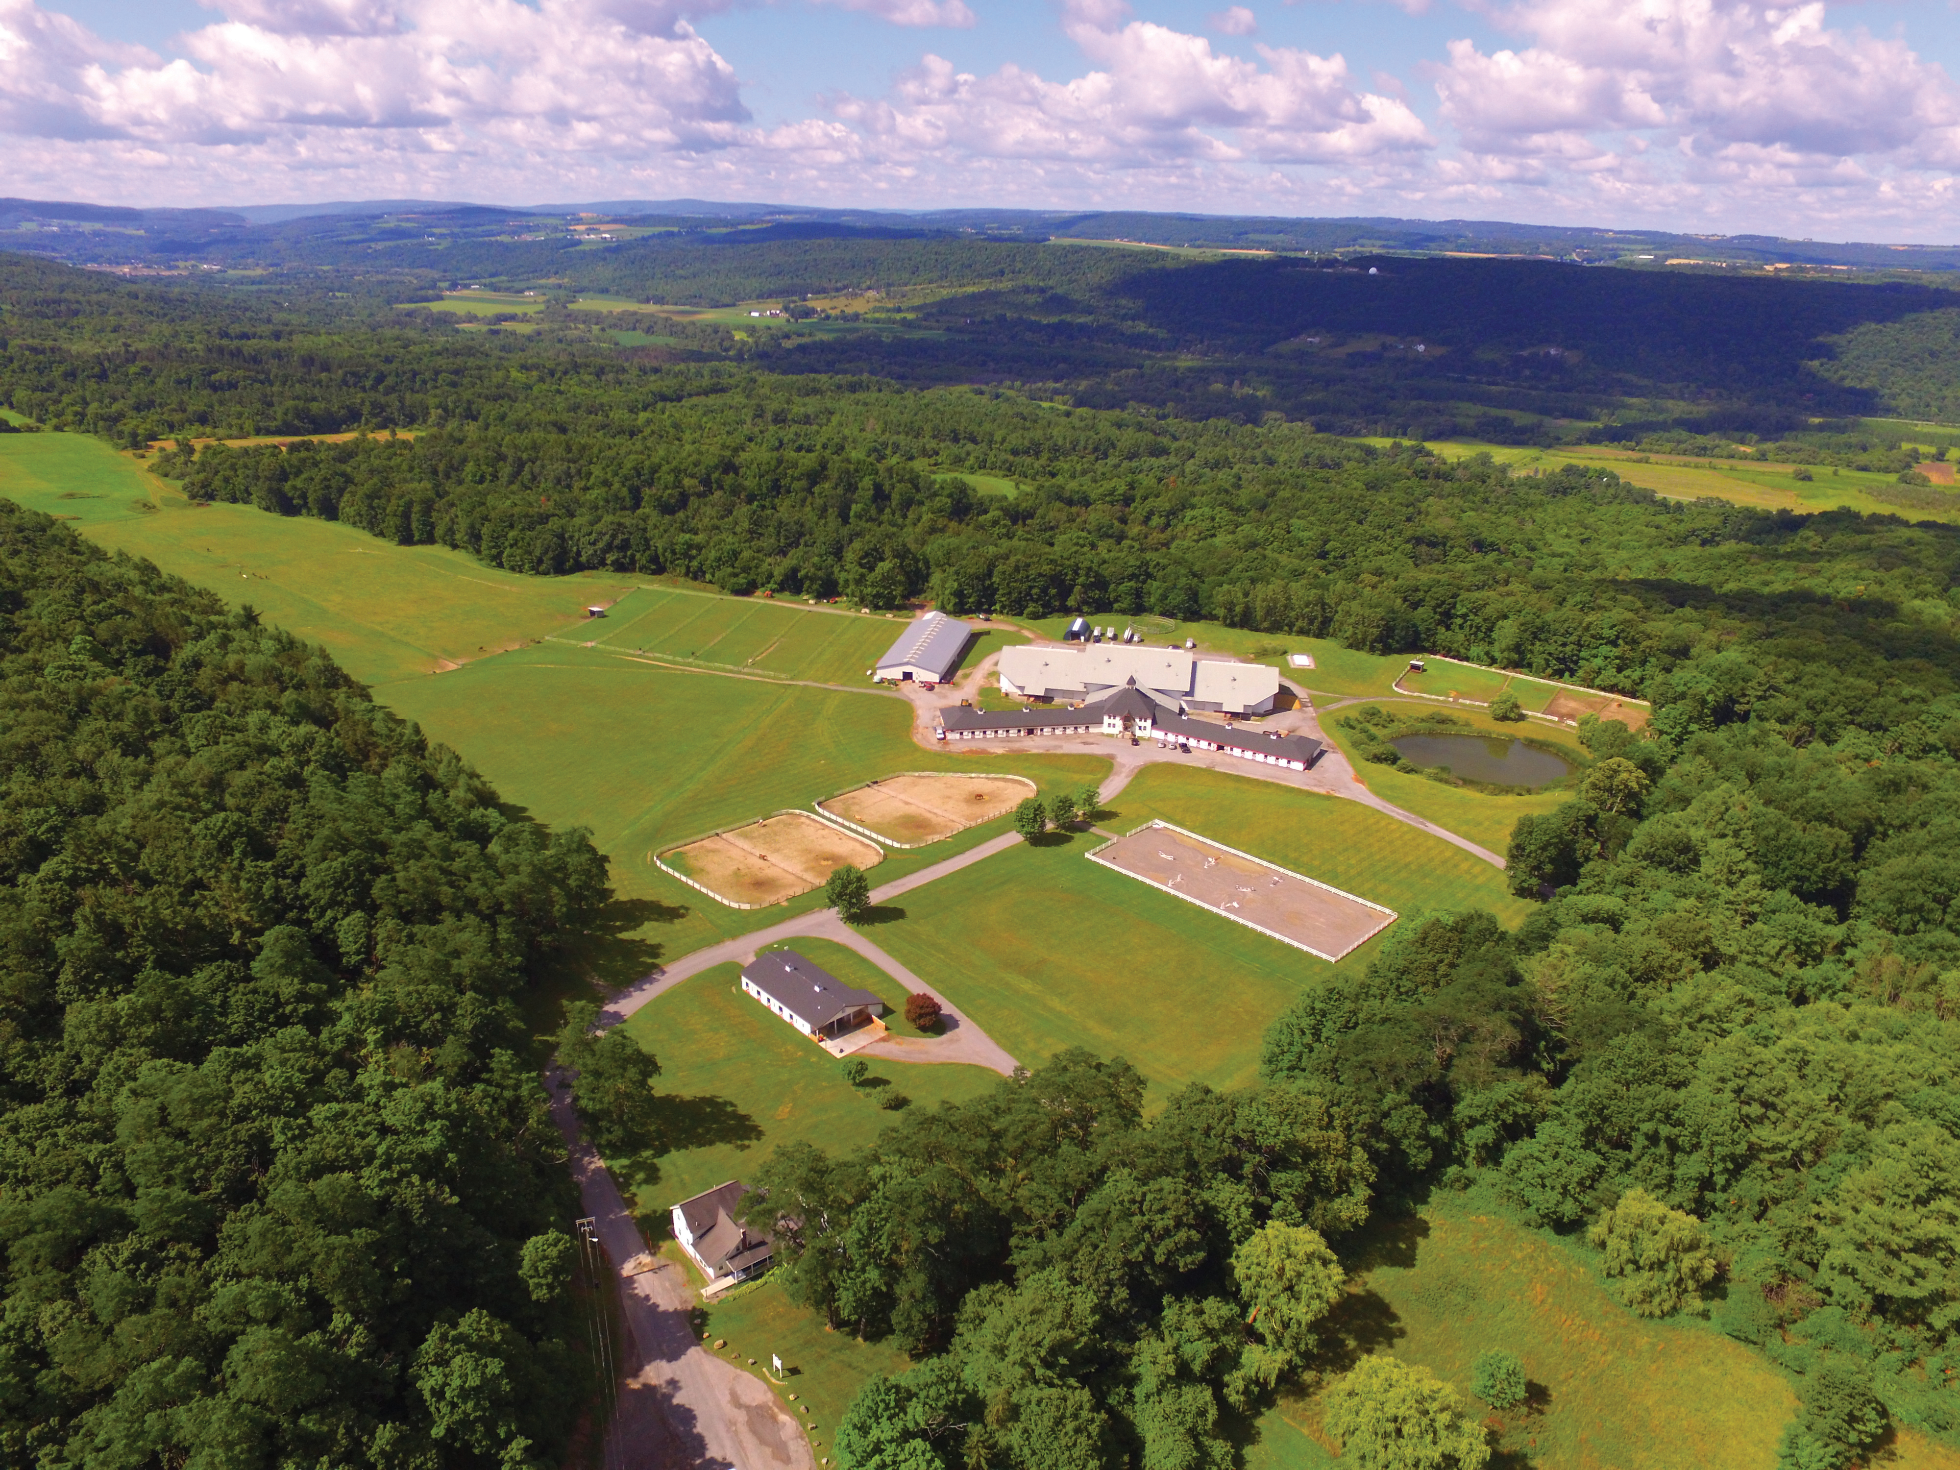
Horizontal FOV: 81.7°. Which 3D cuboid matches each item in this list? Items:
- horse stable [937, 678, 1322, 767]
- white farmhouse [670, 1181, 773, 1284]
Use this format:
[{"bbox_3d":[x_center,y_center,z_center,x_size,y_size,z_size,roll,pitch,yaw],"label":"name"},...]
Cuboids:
[{"bbox_3d":[44.130,-7.130,337.750,114.900,16.500,28.000,5,24,9],"label":"horse stable"},{"bbox_3d":[-35.990,69.470,160.640,10.500,8.400,13.300,-19,31,-38],"label":"white farmhouse"}]

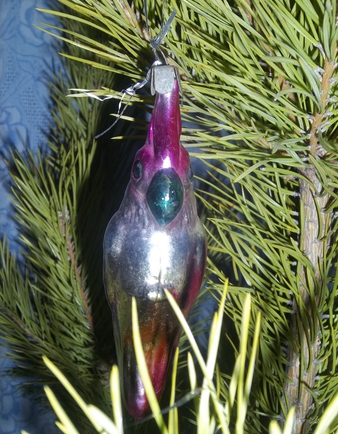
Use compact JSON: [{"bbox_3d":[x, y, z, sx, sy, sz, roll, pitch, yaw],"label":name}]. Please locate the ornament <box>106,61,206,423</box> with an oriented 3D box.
[{"bbox_3d":[-0.004,0.008,0.254,0.034,0.117,0.037,3,2,-12],"label":"ornament"}]

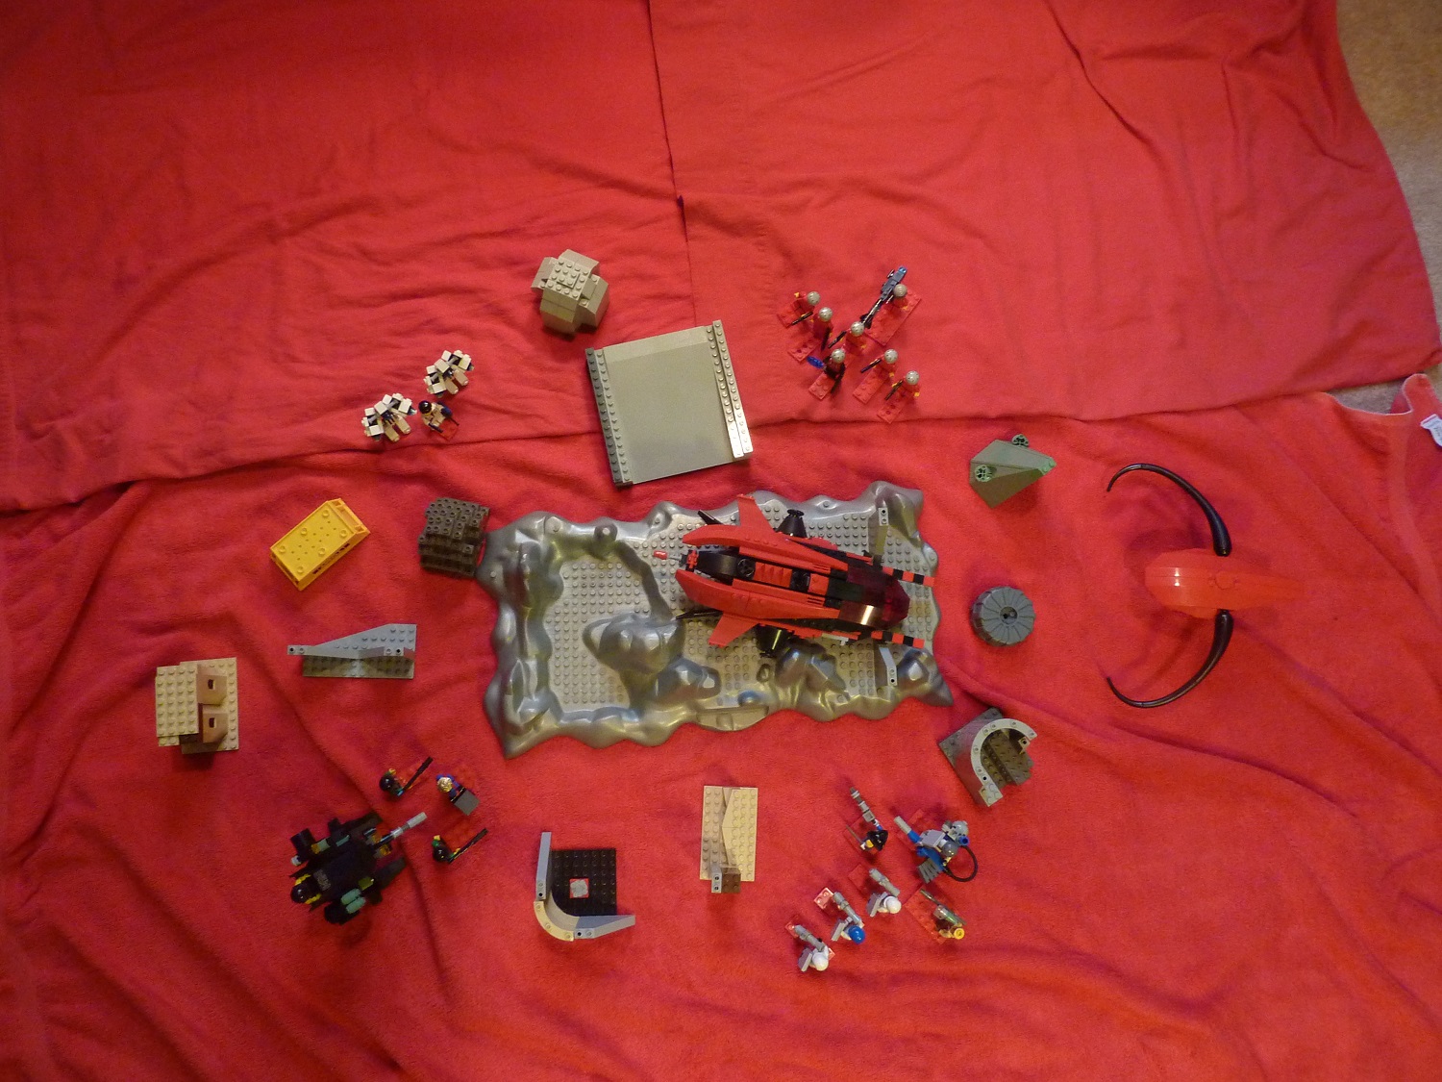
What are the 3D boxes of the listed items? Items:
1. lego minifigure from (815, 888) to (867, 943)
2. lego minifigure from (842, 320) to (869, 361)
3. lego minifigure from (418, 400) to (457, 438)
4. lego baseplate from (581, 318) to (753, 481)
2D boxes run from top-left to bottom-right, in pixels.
[{"bbox_3d":[0.100,0.325,0.890,0.044,0.047,0.032,44,79,5],"label":"lego minifigure"},{"bbox_3d":[0.128,-0.192,0.995,0.024,0.043,0.019,34,78,3],"label":"lego minifigure"},{"bbox_3d":[-0.258,-0.114,0.948,0.030,0.045,0.028,42,82,5],"label":"lego minifigure"},{"bbox_3d":[-0.047,-0.127,0.962,0.128,0.023,0.128,-13,81,-3],"label":"lego baseplate"}]

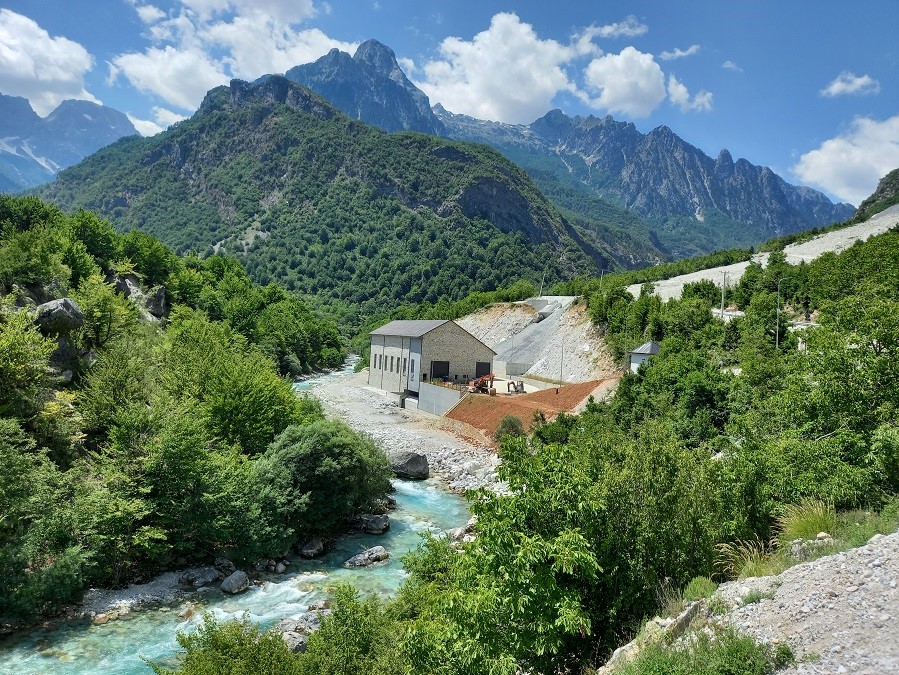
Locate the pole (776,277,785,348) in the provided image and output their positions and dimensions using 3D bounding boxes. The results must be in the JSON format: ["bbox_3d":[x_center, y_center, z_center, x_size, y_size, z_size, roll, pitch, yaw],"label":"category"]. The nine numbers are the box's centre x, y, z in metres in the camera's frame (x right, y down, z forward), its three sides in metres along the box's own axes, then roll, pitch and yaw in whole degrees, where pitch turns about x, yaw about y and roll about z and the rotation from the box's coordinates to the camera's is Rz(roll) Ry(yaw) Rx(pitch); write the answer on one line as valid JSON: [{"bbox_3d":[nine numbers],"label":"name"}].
[{"bbox_3d":[36.971,-2.448,73.007,0.300,8.600,0.300,3,0,0],"label":"pole"}]

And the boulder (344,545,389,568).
[{"bbox_3d":[-6.666,17.527,52.539,3.400,1.200,1.600,3,0,-26],"label":"boulder"}]

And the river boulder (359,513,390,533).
[{"bbox_3d":[-6.890,17.179,60.082,2.900,1.450,2.200,3,0,-6],"label":"river boulder"}]

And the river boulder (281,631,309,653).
[{"bbox_3d":[-8.911,17.448,37.611,1.500,1.000,1.300,3,0,-6],"label":"river boulder"}]

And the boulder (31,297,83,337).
[{"bbox_3d":[-42.140,-2.156,70.000,4.600,3.600,3.800,3,0,29],"label":"boulder"}]

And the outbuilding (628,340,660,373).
[{"bbox_3d":[34.661,3.449,112.000,4.800,5.800,5.000,3,0,-33],"label":"outbuilding"}]

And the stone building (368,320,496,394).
[{"bbox_3d":[-5.701,4.288,161.623,18.176,16.969,34.790,3,0,-26],"label":"stone building"}]

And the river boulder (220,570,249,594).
[{"bbox_3d":[-15.285,17.365,46.296,1.900,1.150,1.450,3,0,-14],"label":"river boulder"}]

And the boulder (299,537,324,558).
[{"bbox_3d":[-11.360,17.309,53.654,1.900,1.200,1.500,3,0,-11],"label":"boulder"}]

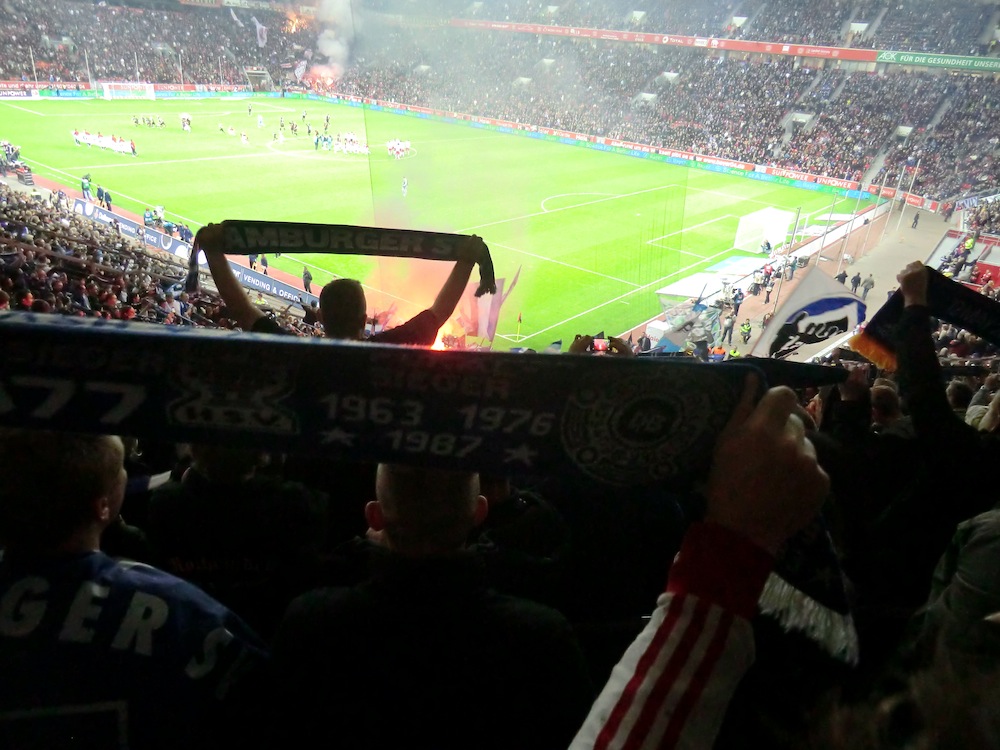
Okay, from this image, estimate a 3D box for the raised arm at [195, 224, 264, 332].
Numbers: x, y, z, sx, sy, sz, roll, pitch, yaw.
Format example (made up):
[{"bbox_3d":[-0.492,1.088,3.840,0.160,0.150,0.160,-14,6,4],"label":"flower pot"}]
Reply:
[{"bbox_3d":[-0.993,-0.351,2.550,0.160,0.442,0.170,-27,-4,7],"label":"raised arm"}]

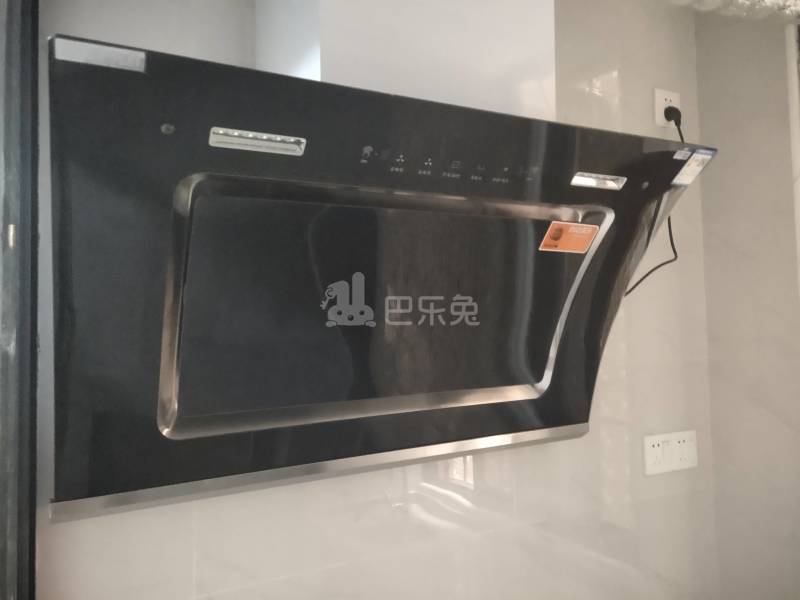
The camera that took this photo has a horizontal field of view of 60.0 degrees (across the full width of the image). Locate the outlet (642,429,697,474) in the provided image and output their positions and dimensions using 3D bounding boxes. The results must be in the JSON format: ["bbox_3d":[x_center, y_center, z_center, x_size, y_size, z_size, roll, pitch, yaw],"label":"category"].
[{"bbox_3d":[0.619,0.345,1.578,0.172,0.086,0.010,0,-3,-30],"label":"outlet"}]

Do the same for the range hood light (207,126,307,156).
[{"bbox_3d":[-0.146,-0.164,0.720,0.104,0.021,0.012,-1,35,-32],"label":"range hood light"}]

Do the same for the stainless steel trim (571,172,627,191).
[{"bbox_3d":[0.286,-0.170,0.994,0.104,0.021,0.012,-1,35,-32],"label":"stainless steel trim"}]

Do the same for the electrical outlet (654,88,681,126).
[{"bbox_3d":[0.630,-0.449,1.630,0.086,0.086,0.010,0,-3,-30],"label":"electrical outlet"}]

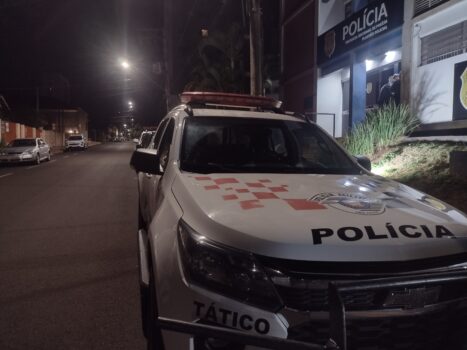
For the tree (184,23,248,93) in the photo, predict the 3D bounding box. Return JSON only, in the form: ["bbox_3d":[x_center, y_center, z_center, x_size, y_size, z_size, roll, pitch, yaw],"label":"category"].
[{"bbox_3d":[-0.750,-3.601,16.819,2.800,6.647,2.800,-2,6,-16],"label":"tree"}]

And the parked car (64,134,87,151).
[{"bbox_3d":[-16.682,-3.370,38.600,1.760,1.550,4.200,-2,6,-17],"label":"parked car"}]

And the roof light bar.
[{"bbox_3d":[-0.010,-0.810,3.970,1.090,0.110,0.270,0,5,-16],"label":"roof light bar"}]

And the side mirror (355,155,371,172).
[{"bbox_3d":[1.135,-0.088,3.345,0.230,0.185,0.130,0,5,-16],"label":"side mirror"}]

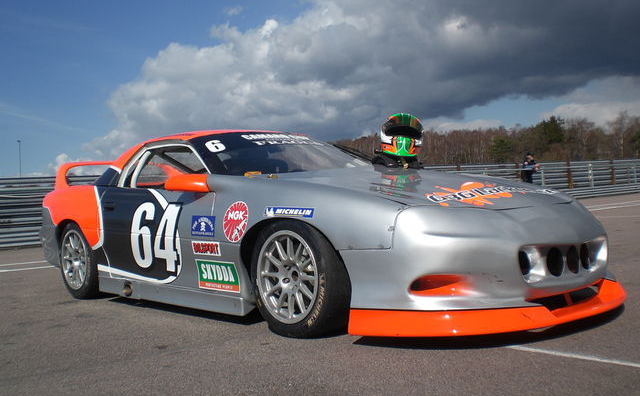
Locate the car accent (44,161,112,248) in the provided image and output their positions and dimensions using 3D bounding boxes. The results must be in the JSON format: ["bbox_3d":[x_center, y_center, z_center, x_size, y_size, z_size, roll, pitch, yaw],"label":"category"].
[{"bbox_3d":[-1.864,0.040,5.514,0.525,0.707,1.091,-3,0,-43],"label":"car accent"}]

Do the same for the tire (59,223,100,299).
[{"bbox_3d":[-1.831,0.481,5.312,0.273,0.616,0.616,-3,0,-43],"label":"tire"}]

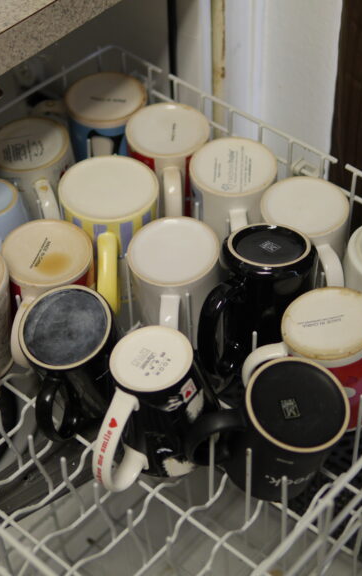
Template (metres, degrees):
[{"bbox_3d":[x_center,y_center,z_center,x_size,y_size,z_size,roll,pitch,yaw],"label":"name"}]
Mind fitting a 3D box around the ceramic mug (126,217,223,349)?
[{"bbox_3d":[-0.005,0.011,0.997,0.083,0.096,0.117,1,49,5],"label":"ceramic mug"}]

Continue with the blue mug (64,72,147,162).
[{"bbox_3d":[-0.078,-0.153,1.168,0.083,0.096,0.114,3,48,2],"label":"blue mug"}]

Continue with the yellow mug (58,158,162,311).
[{"bbox_3d":[-0.068,-0.044,1.050,0.093,0.100,0.130,-1,46,-5],"label":"yellow mug"}]

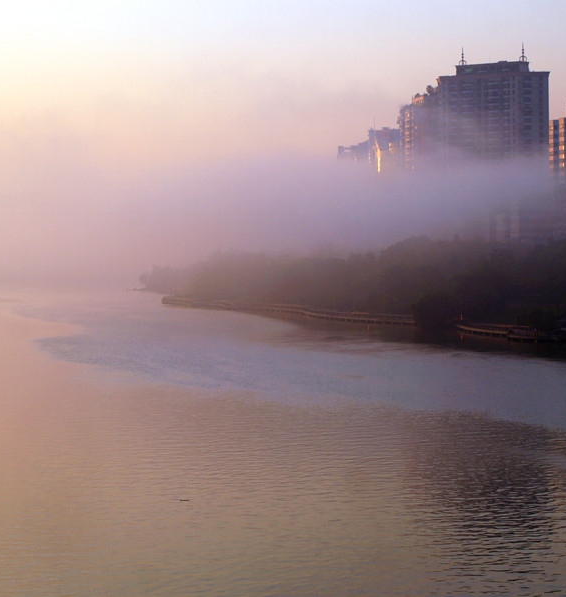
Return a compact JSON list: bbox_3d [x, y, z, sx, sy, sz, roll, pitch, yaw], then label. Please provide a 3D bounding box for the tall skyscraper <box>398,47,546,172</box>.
[{"bbox_3d":[82.000,-54.500,871.000,61.000,100.000,27.000,0,1,26],"label":"tall skyscraper"}]

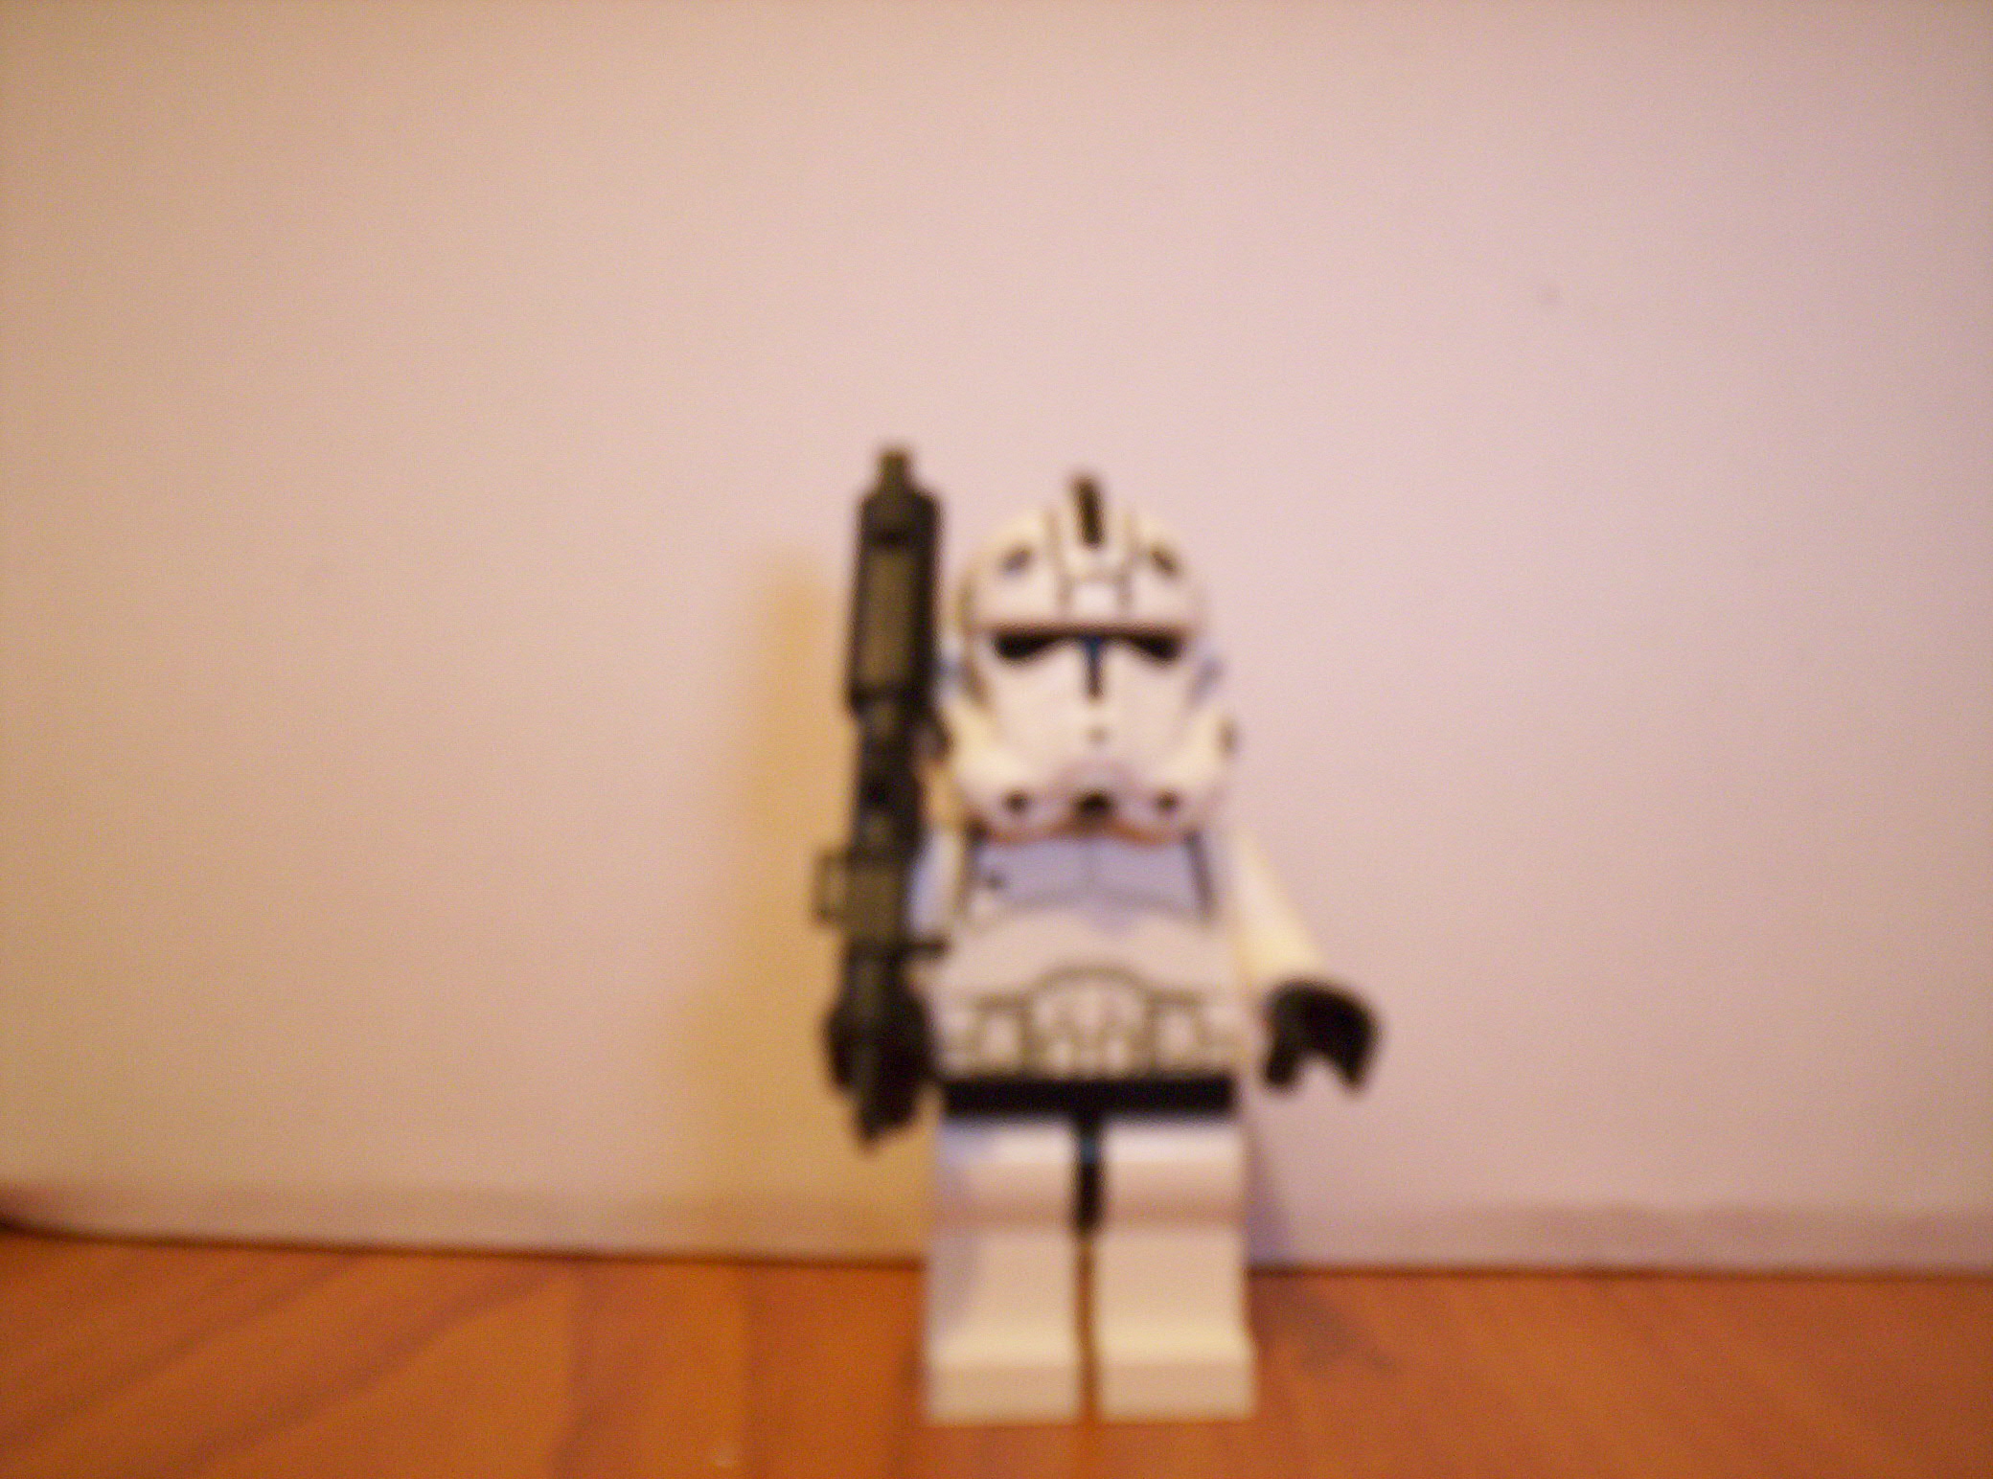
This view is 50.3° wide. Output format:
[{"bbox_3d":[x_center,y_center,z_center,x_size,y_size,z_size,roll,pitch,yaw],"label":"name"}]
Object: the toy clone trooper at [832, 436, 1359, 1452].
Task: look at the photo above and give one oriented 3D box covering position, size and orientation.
[{"bbox_3d":[0.005,0.009,0.105,0.026,0.047,0.015,0,9,-2],"label":"toy clone trooper"}]

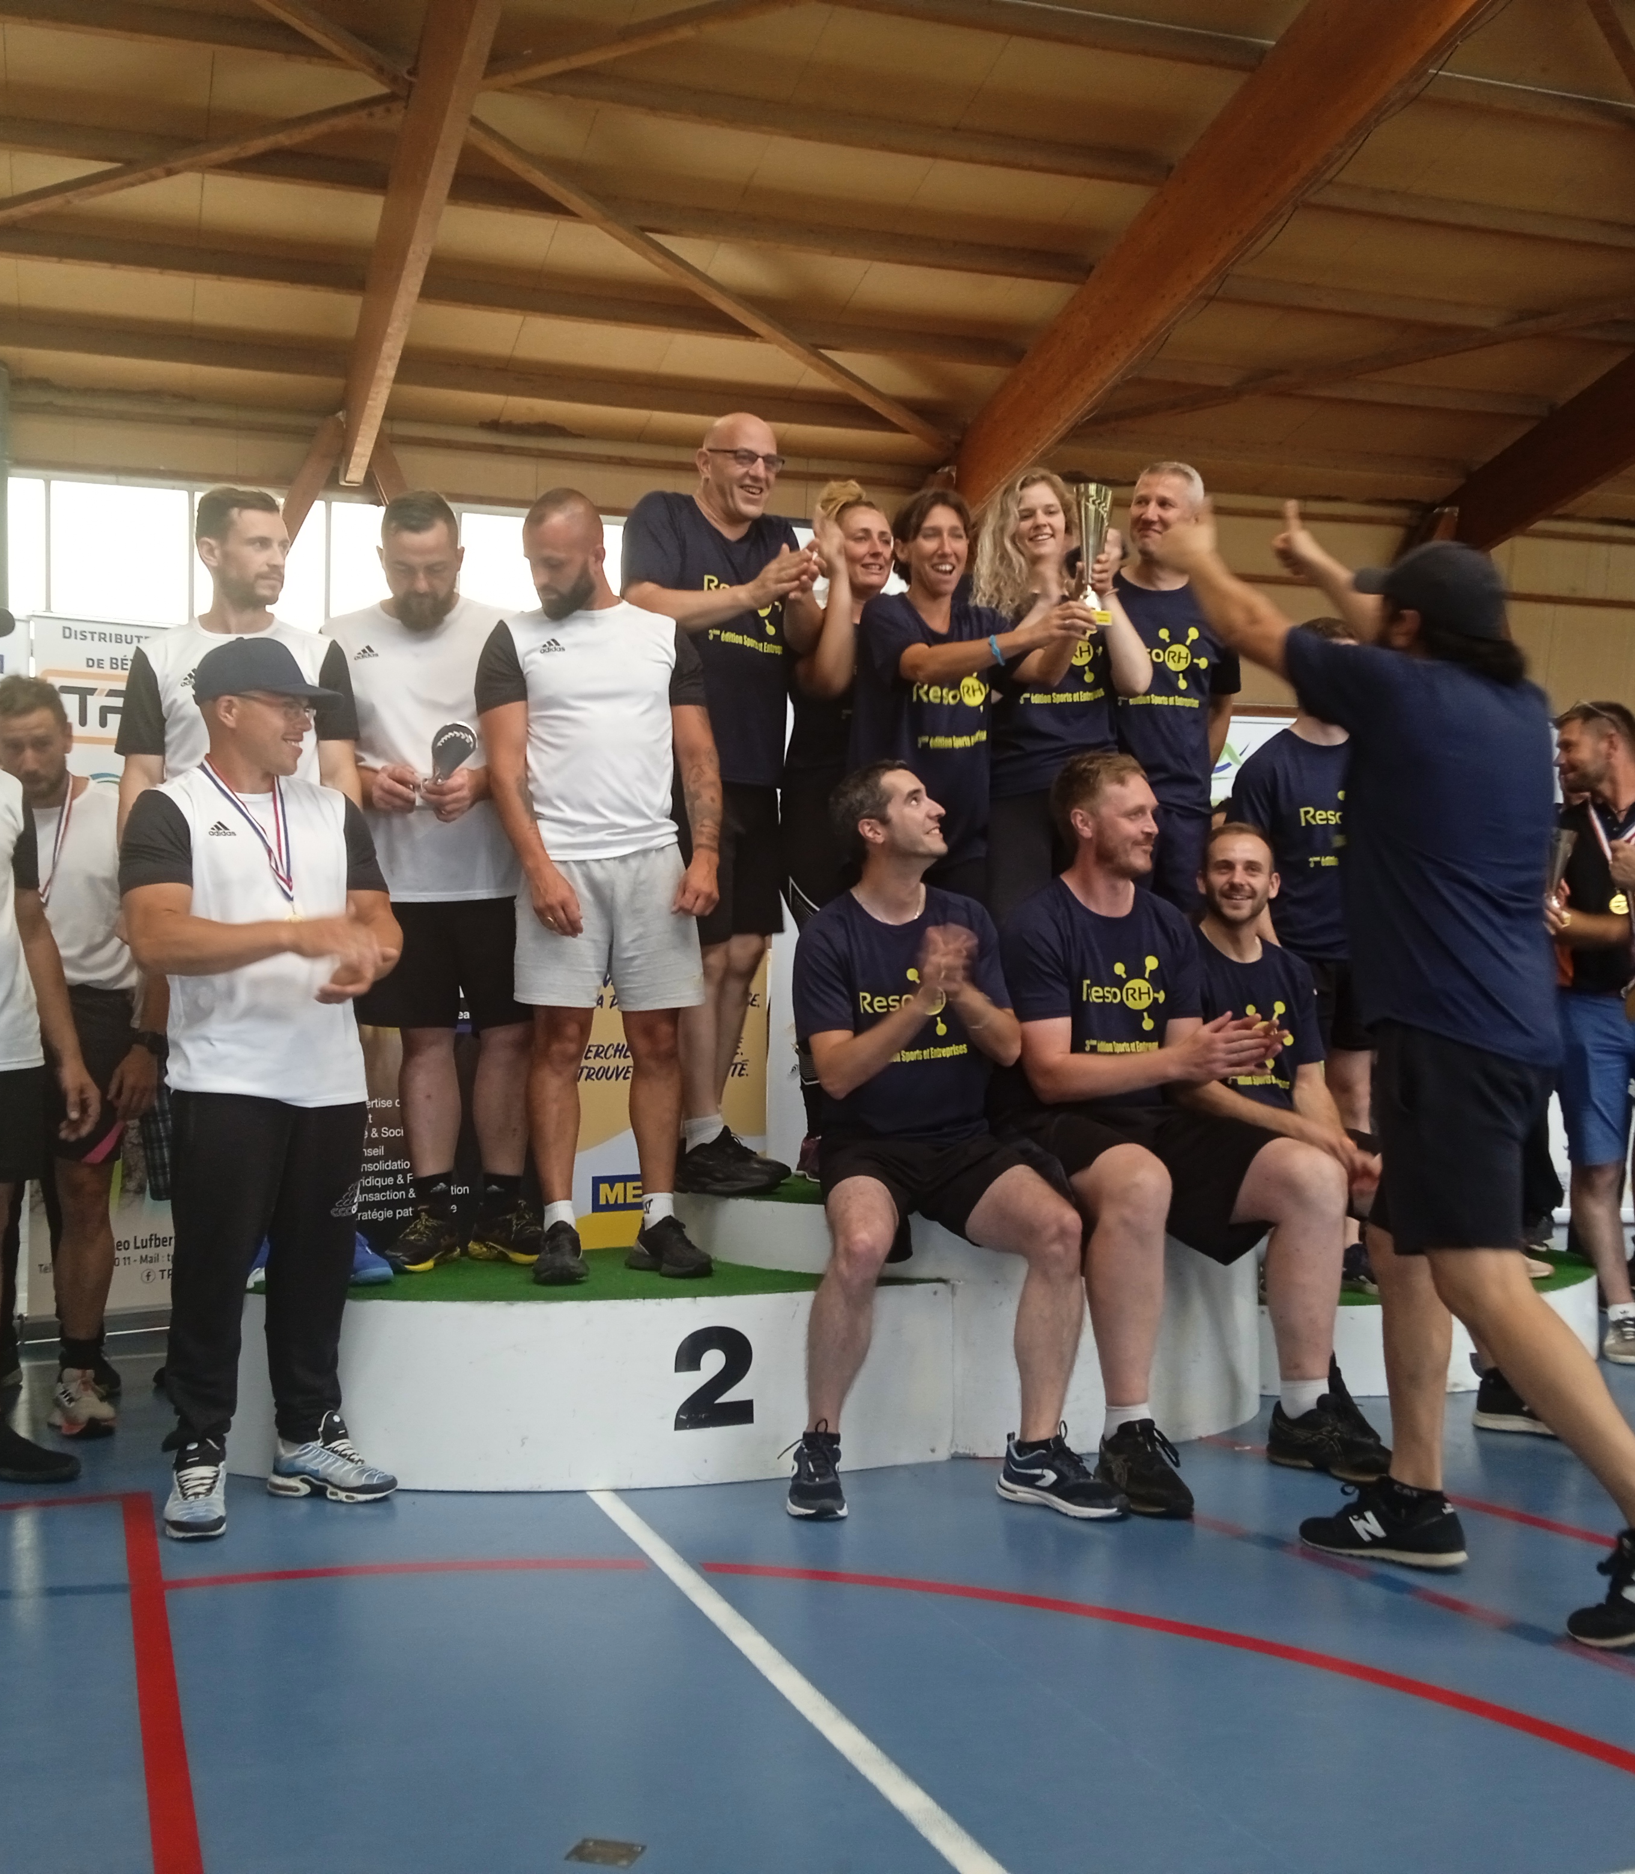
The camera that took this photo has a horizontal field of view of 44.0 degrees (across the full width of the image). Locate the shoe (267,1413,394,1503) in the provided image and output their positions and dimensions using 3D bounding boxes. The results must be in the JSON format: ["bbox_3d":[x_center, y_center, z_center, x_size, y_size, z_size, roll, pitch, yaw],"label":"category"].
[{"bbox_3d":[-0.978,1.043,4.048,0.300,0.140,0.110,-1,-1,27],"label":"shoe"}]

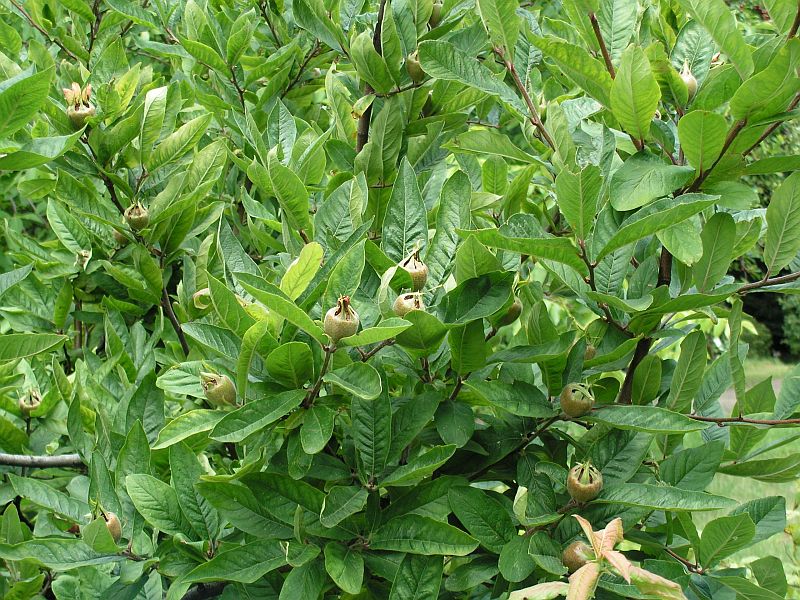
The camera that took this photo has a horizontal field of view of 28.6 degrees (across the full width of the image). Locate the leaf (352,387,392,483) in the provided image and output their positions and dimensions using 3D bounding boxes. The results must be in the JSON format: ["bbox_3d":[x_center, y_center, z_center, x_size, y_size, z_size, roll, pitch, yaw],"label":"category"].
[{"bbox_3d":[-0.023,0.108,1.360,0.036,0.104,0.014,2,-15,0],"label":"leaf"}]

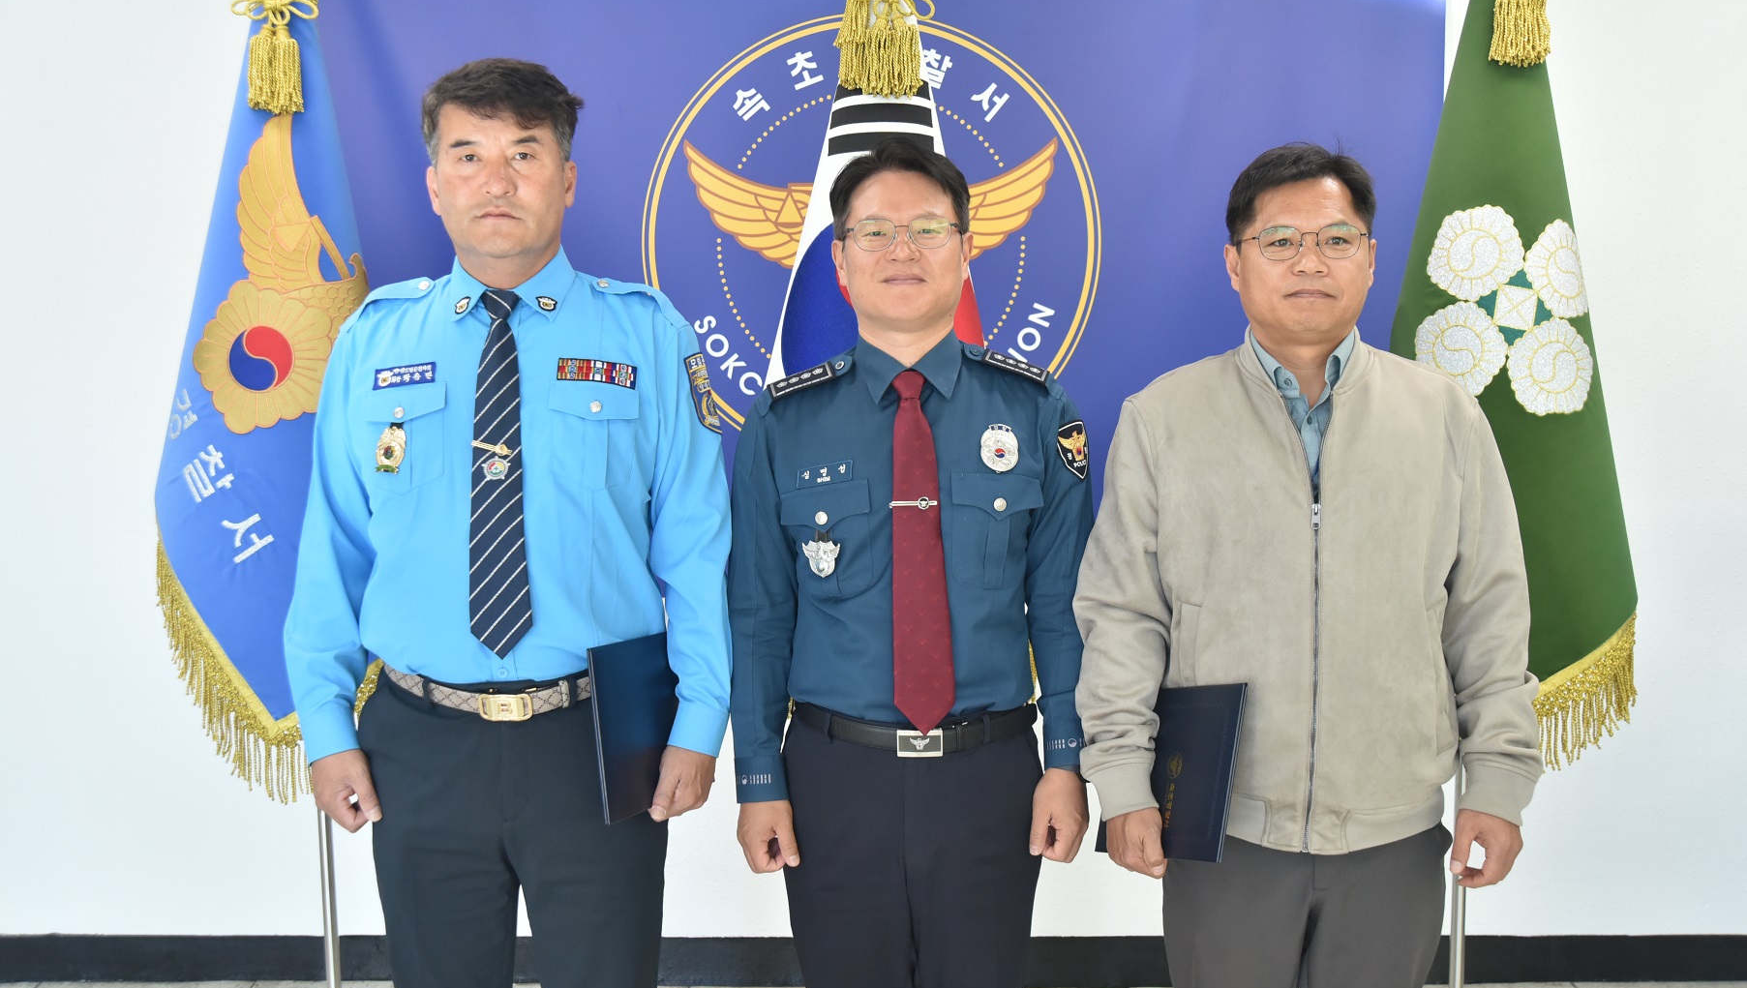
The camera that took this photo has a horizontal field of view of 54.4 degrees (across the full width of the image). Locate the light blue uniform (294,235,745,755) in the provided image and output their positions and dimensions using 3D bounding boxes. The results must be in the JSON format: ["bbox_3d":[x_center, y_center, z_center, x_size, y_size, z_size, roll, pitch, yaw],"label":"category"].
[{"bbox_3d":[-0.486,0.021,2.262,0.595,0.689,0.310,-1,7,-8],"label":"light blue uniform"}]

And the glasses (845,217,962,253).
[{"bbox_3d":[0.039,-0.340,2.249,0.144,0.045,0.142,-3,6,1],"label":"glasses"}]

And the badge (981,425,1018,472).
[{"bbox_3d":[0.164,-0.059,2.212,0.051,0.062,0.010,1,-6,-18],"label":"badge"}]

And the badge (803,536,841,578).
[{"bbox_3d":[-0.069,0.081,2.213,0.051,0.055,0.011,-2,3,16],"label":"badge"}]

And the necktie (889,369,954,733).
[{"bbox_3d":[0.056,0.074,2.243,0.083,0.478,0.060,-3,2,-1],"label":"necktie"}]

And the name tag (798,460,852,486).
[{"bbox_3d":[-0.063,-0.028,2.231,0.072,0.024,0.005,-7,-7,15],"label":"name tag"}]

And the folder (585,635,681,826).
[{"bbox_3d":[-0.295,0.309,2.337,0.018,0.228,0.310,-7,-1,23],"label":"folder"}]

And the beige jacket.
[{"bbox_3d":[0.579,0.118,2.263,0.620,0.655,0.320,1,7,10],"label":"beige jacket"}]

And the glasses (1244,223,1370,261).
[{"bbox_3d":[0.556,-0.323,2.199,0.143,0.045,0.142,1,7,7],"label":"glasses"}]

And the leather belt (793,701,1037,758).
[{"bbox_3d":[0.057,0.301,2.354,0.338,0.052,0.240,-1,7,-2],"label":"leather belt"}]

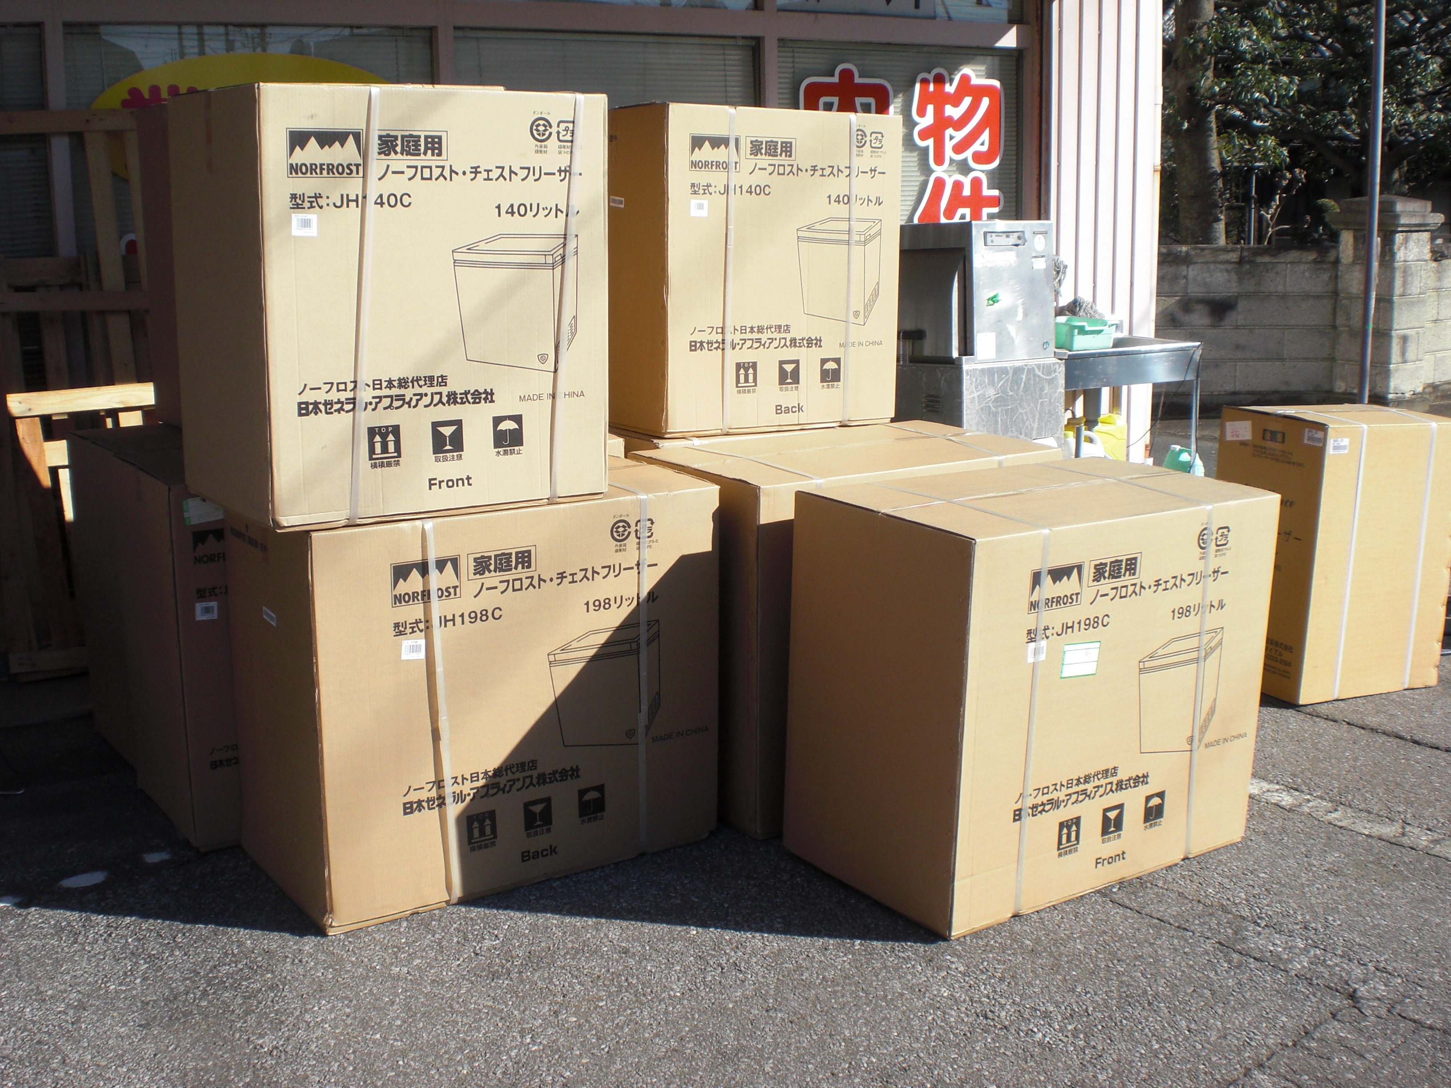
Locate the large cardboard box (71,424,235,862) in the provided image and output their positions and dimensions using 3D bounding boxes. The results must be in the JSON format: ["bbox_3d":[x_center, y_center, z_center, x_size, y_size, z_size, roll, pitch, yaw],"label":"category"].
[{"bbox_3d":[-1.224,0.161,4.358,0.795,0.882,1.064,-7,15,-33],"label":"large cardboard box"}]

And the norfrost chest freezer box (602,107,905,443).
[{"bbox_3d":[0.034,-0.815,4.707,0.795,0.882,0.523,-7,15,-32],"label":"norfrost chest freezer box"}]

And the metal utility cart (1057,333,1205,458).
[{"bbox_3d":[1.907,-0.629,8.281,1.080,0.815,0.500,-9,16,-38],"label":"metal utility cart"}]

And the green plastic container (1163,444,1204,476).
[{"bbox_3d":[2.428,-0.379,8.482,0.185,0.275,0.140,-9,16,-38],"label":"green plastic container"}]

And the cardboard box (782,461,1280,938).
[{"bbox_3d":[0.725,0.307,3.828,0.991,0.880,0.588,-8,15,-34],"label":"cardboard box"}]

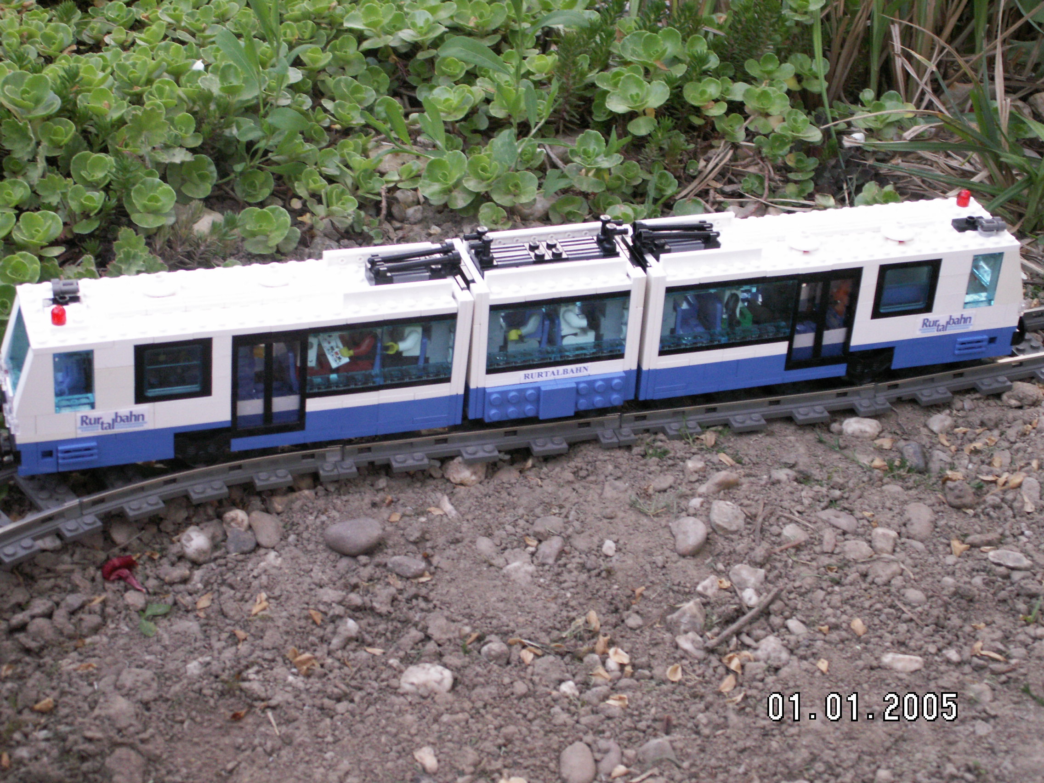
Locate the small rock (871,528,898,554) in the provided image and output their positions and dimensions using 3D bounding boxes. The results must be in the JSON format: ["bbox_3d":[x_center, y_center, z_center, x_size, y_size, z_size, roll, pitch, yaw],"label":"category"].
[{"bbox_3d":[0.156,0.064,0.803,0.011,0.009,0.009,3,33,-2],"label":"small rock"}]

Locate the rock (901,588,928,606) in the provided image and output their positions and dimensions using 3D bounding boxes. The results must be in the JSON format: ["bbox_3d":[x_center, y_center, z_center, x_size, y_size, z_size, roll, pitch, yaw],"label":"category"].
[{"bbox_3d":[0.164,0.086,0.782,0.011,0.006,0.009,10,33,8],"label":"rock"}]

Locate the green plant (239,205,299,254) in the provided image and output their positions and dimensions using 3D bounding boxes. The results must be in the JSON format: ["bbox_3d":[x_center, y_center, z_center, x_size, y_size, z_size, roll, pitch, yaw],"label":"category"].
[{"bbox_3d":[-0.132,-0.084,0.974,0.033,0.021,0.032,3,33,-2],"label":"green plant"}]

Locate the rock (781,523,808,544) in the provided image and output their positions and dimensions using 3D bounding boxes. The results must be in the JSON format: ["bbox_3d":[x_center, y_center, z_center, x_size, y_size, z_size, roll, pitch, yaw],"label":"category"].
[{"bbox_3d":[0.116,0.060,0.796,0.011,0.007,0.011,-5,34,-15],"label":"rock"}]

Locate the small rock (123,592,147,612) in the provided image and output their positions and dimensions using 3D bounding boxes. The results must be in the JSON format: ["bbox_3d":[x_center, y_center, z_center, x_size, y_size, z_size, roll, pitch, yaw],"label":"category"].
[{"bbox_3d":[-0.155,0.084,0.746,0.009,0.007,0.009,4,33,0],"label":"small rock"}]

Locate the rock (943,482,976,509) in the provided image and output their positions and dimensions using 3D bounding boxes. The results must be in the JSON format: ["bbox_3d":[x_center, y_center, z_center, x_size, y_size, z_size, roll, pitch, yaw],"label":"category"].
[{"bbox_3d":[0.194,0.046,0.828,0.015,0.011,0.015,13,34,14],"label":"rock"}]

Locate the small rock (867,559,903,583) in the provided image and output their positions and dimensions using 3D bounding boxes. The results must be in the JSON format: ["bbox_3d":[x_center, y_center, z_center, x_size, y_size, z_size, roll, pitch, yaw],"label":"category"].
[{"bbox_3d":[0.152,0.075,0.781,0.015,0.008,0.012,12,33,12],"label":"small rock"}]

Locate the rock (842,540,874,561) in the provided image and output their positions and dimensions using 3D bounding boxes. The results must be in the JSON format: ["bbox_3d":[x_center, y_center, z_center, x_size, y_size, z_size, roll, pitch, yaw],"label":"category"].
[{"bbox_3d":[0.142,0.067,0.792,0.014,0.007,0.010,18,35,21],"label":"rock"}]

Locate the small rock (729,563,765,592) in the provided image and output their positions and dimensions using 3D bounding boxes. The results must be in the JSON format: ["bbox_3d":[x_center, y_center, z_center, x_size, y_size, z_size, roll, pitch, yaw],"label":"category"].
[{"bbox_3d":[0.094,0.078,0.784,0.015,0.009,0.015,4,33,0],"label":"small rock"}]

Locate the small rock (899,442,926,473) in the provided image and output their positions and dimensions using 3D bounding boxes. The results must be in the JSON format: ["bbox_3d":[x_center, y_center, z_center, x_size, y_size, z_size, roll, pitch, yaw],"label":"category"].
[{"bbox_3d":[0.178,0.030,0.851,0.011,0.011,0.018,-1,33,-8],"label":"small rock"}]

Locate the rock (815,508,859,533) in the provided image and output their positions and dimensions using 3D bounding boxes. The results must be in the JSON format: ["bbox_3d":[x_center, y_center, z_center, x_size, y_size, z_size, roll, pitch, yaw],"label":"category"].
[{"bbox_3d":[0.137,0.056,0.813,0.019,0.009,0.012,18,35,21],"label":"rock"}]

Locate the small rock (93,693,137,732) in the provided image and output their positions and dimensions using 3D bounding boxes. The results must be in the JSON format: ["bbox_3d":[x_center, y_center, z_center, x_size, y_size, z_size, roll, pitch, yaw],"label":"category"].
[{"bbox_3d":[-0.149,0.118,0.685,0.016,0.011,0.015,3,33,-2],"label":"small rock"}]

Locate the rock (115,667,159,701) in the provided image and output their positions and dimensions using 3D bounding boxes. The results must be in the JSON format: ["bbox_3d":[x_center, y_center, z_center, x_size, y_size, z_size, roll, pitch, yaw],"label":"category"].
[{"bbox_3d":[-0.144,0.110,0.698,0.016,0.011,0.014,3,33,-2],"label":"rock"}]

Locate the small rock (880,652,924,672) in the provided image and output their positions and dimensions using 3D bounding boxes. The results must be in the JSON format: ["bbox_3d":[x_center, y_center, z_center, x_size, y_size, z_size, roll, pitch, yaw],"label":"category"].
[{"bbox_3d":[0.149,0.106,0.735,0.017,0.007,0.008,11,33,10],"label":"small rock"}]

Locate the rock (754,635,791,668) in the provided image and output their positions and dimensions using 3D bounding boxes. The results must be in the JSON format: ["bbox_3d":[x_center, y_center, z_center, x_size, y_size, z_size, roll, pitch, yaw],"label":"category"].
[{"bbox_3d":[0.098,0.101,0.728,0.014,0.011,0.015,3,33,-2],"label":"rock"}]

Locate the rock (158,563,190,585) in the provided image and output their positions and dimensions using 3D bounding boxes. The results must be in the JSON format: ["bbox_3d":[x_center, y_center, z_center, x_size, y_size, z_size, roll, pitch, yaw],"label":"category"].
[{"bbox_3d":[-0.139,0.073,0.747,0.013,0.007,0.011,8,33,6],"label":"rock"}]

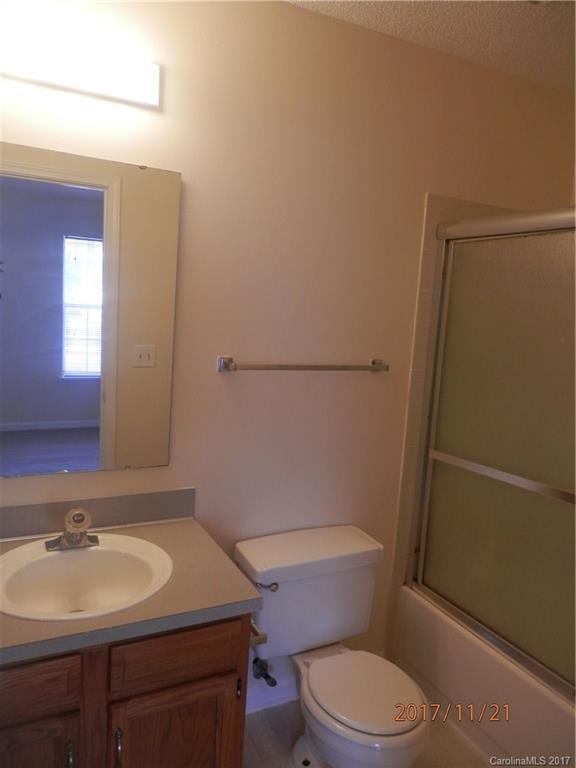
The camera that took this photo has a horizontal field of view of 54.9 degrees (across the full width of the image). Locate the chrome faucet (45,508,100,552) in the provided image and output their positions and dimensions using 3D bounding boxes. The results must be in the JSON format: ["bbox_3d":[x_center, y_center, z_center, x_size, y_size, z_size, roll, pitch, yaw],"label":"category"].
[{"bbox_3d":[-0.588,0.403,1.536,0.148,0.112,0.140,-1,8,-26],"label":"chrome faucet"}]

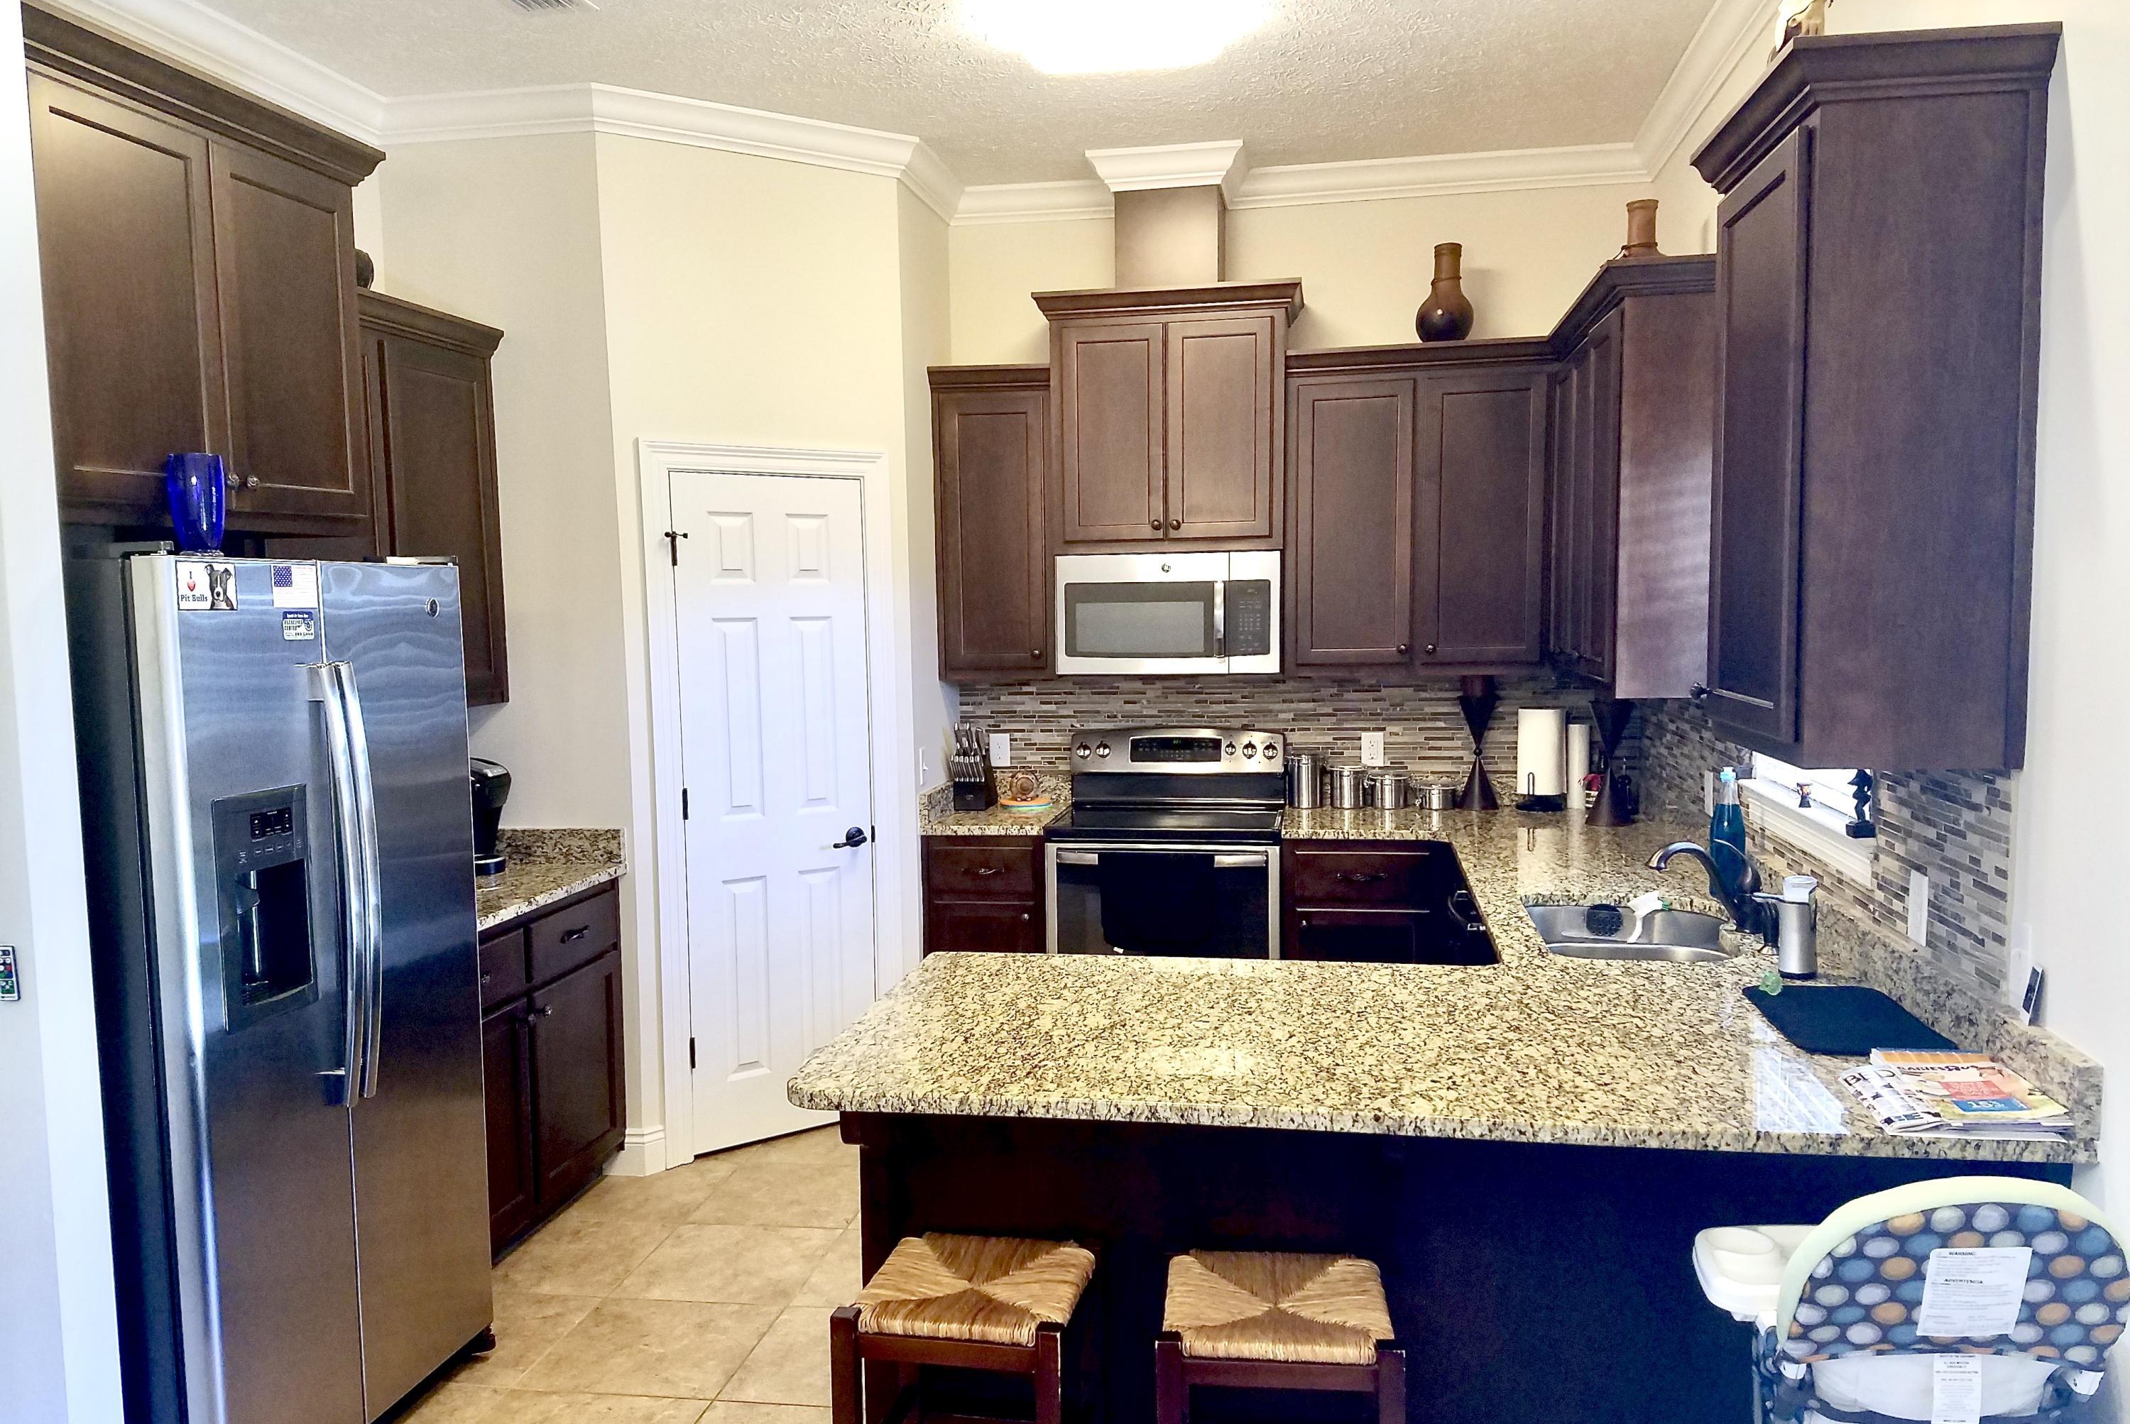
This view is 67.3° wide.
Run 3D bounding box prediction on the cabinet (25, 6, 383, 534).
[{"bbox_3d":[-1.887,-0.776,3.164,0.630,0.852,0.960,0,4,10],"label":"cabinet"}]

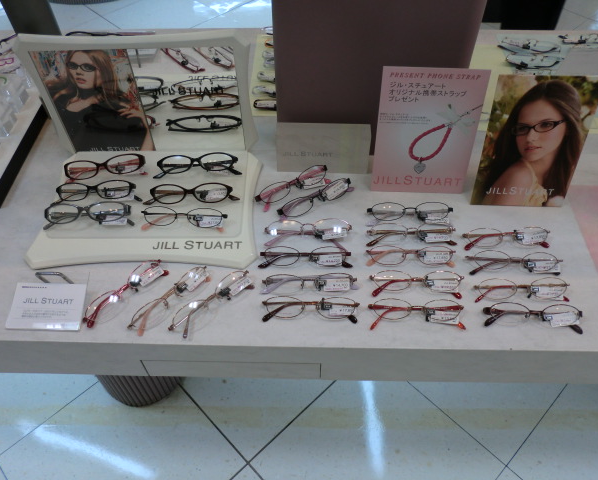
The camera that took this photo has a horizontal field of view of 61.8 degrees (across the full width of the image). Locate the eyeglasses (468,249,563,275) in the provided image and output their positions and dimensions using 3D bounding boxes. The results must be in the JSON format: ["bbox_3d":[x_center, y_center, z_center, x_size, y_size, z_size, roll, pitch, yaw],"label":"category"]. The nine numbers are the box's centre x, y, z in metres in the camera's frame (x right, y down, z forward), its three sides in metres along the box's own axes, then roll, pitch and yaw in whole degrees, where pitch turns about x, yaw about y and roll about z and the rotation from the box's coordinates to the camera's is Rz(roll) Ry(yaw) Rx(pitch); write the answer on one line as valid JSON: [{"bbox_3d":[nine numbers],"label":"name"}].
[{"bbox_3d":[0.313,0.036,0.724,0.139,0.026,0.037,2,73,3],"label":"eyeglasses"}]

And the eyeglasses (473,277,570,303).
[{"bbox_3d":[0.307,0.071,0.697,0.133,0.033,0.037,-1,81,0],"label":"eyeglasses"}]

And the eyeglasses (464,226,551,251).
[{"bbox_3d":[0.310,-0.001,0.757,0.133,0.033,0.037,-3,81,-1],"label":"eyeglasses"}]

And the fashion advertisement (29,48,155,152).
[{"bbox_3d":[-0.331,-0.221,0.828,0.147,0.202,0.004,-1,50,0],"label":"fashion advertisement"}]

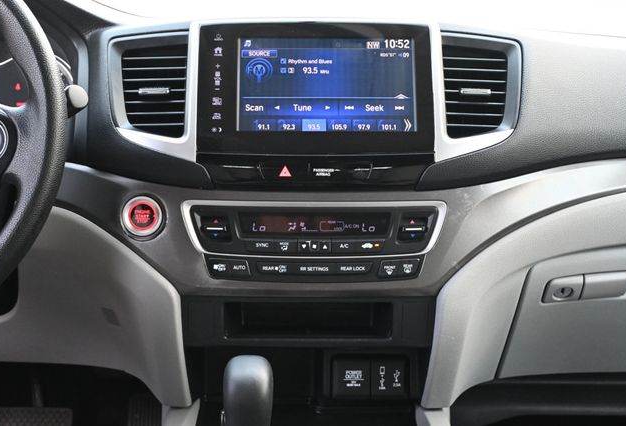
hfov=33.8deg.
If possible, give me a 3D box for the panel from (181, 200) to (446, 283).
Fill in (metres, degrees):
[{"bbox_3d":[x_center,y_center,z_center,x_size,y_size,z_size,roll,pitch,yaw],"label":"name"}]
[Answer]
[{"bbox_3d":[0.001,0.028,0.970,0.246,0.078,0.030,0,-15,0],"label":"panel"}]

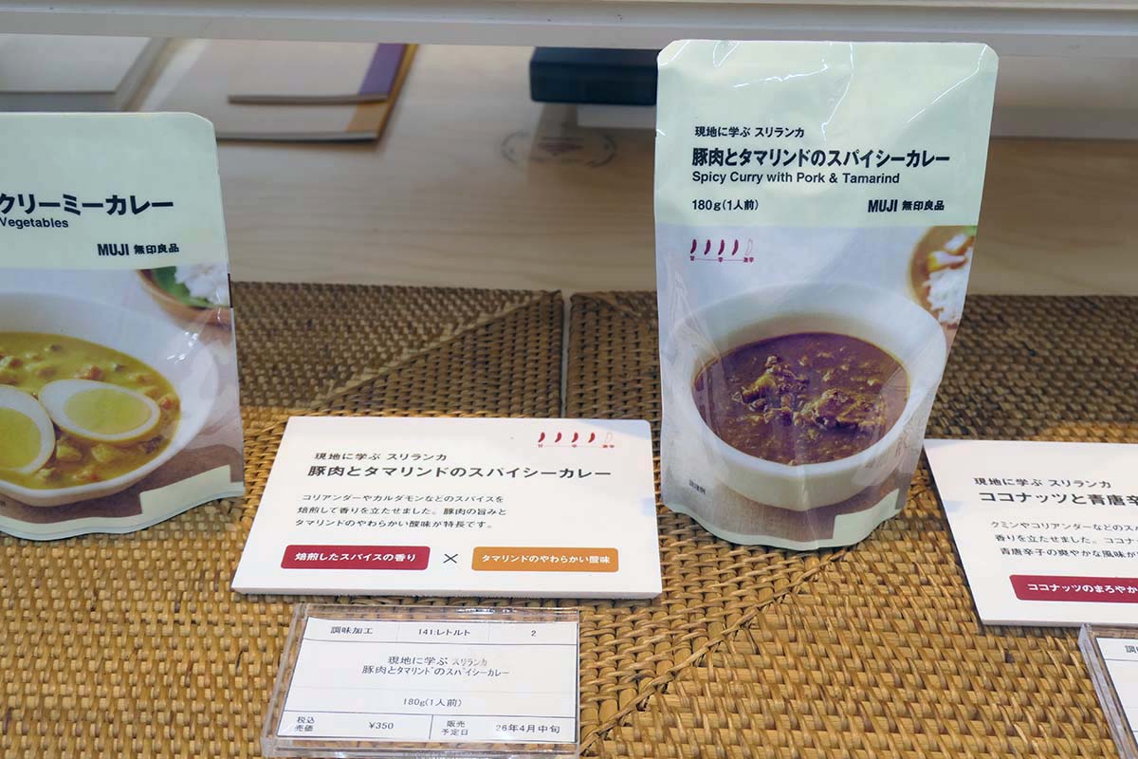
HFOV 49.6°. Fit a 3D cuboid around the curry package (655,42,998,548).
[{"bbox_3d":[0.085,-0.024,0.437,0.114,0.175,0.056,1,34,2],"label":"curry package"}]

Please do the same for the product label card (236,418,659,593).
[{"bbox_3d":[-0.043,0.048,0.484,0.154,0.003,0.104,1,34,0],"label":"product label card"}]

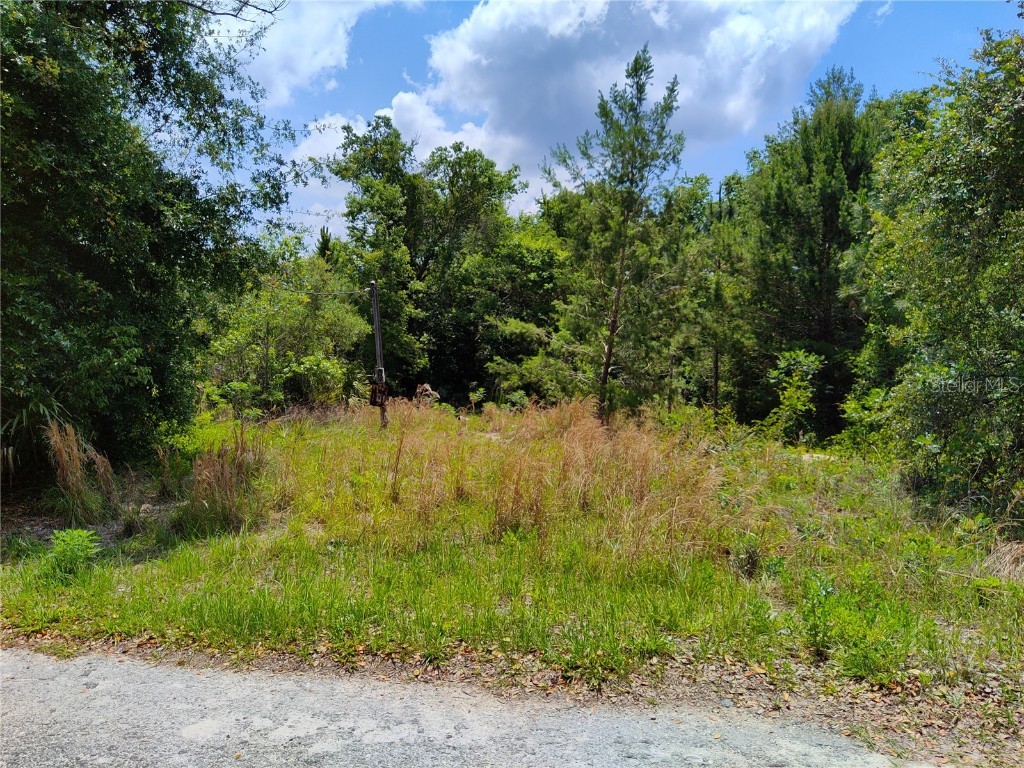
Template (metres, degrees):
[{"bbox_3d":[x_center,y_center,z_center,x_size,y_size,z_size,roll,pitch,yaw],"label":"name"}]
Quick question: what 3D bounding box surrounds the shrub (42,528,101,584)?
[{"bbox_3d":[-3.475,1.361,6.300,0.430,0.420,0.430,0,1,0],"label":"shrub"}]

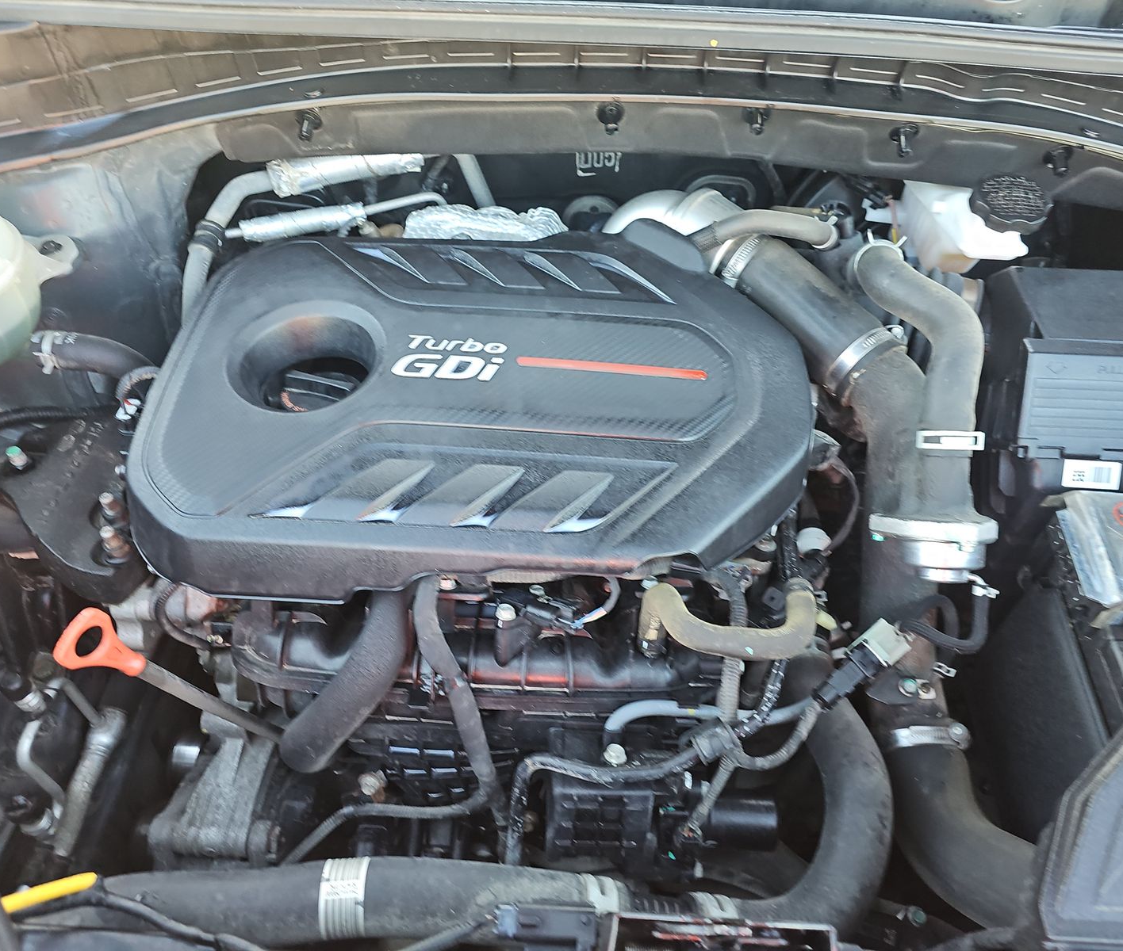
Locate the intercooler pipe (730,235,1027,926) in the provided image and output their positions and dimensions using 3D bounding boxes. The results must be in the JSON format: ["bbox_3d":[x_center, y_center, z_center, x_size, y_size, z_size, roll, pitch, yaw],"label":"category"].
[{"bbox_3d":[0.274,0.084,0.723,0.305,0.355,0.520,3,52,0],"label":"intercooler pipe"}]

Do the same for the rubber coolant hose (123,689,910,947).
[{"bbox_3d":[-0.037,0.277,0.702,0.665,0.160,0.205,3,52,0],"label":"rubber coolant hose"}]

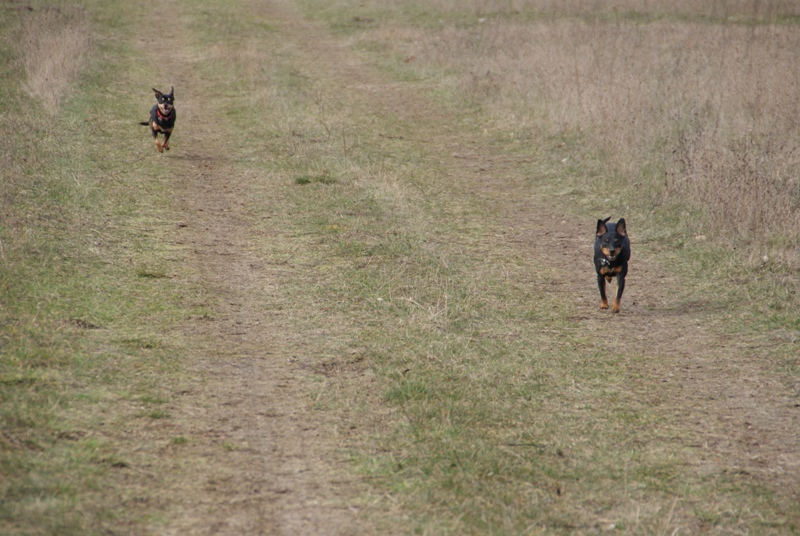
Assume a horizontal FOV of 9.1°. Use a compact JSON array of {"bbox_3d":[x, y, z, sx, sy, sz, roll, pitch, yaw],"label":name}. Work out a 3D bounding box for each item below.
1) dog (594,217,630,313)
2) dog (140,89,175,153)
[{"bbox_3d":[0.857,-0.022,20.200,0.150,0.375,0.520,0,5,1],"label":"dog"},{"bbox_3d":[-1.461,-0.905,30.300,0.190,0.385,0.520,-1,5,-13],"label":"dog"}]

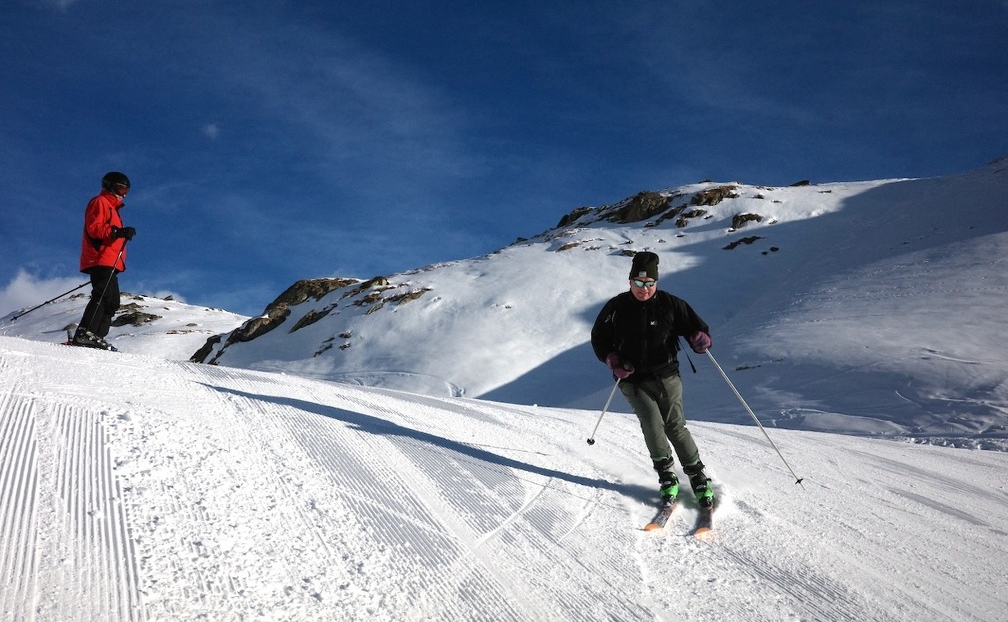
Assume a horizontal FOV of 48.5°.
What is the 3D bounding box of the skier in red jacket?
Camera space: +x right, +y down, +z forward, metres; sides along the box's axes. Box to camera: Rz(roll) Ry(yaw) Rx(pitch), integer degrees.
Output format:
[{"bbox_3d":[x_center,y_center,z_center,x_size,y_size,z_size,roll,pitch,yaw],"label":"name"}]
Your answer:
[{"bbox_3d":[-3.910,-0.485,11.000,0.580,1.730,0.580,0,-2,-3],"label":"skier in red jacket"}]

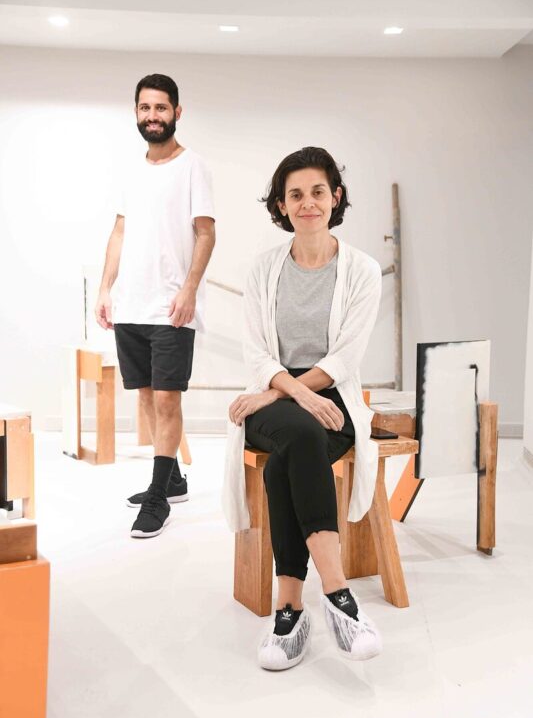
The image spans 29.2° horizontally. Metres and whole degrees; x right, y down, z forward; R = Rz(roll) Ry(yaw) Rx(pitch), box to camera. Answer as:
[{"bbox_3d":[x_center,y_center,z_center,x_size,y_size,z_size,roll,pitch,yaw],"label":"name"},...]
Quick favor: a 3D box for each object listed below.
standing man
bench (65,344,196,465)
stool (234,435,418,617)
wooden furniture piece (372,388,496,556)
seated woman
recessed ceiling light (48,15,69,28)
[{"bbox_3d":[-0.417,-0.236,4.028,0.504,1.743,0.504,3,5,23],"label":"standing man"},{"bbox_3d":[-0.730,0.238,5.408,0.534,0.574,0.625,-2,5,-32],"label":"bench"},{"bbox_3d":[0.174,0.486,3.092,0.594,0.468,0.383,-1,5,-28],"label":"stool"},{"bbox_3d":[0.508,0.398,3.734,0.402,0.529,0.676,-2,5,-29],"label":"wooden furniture piece"},{"bbox_3d":[0.108,0.055,2.900,0.494,1.355,0.846,1,4,0],"label":"seated woman"},{"bbox_3d":[-1.144,-1.857,5.621,0.111,0.030,0.111,1,4,0],"label":"recessed ceiling light"}]

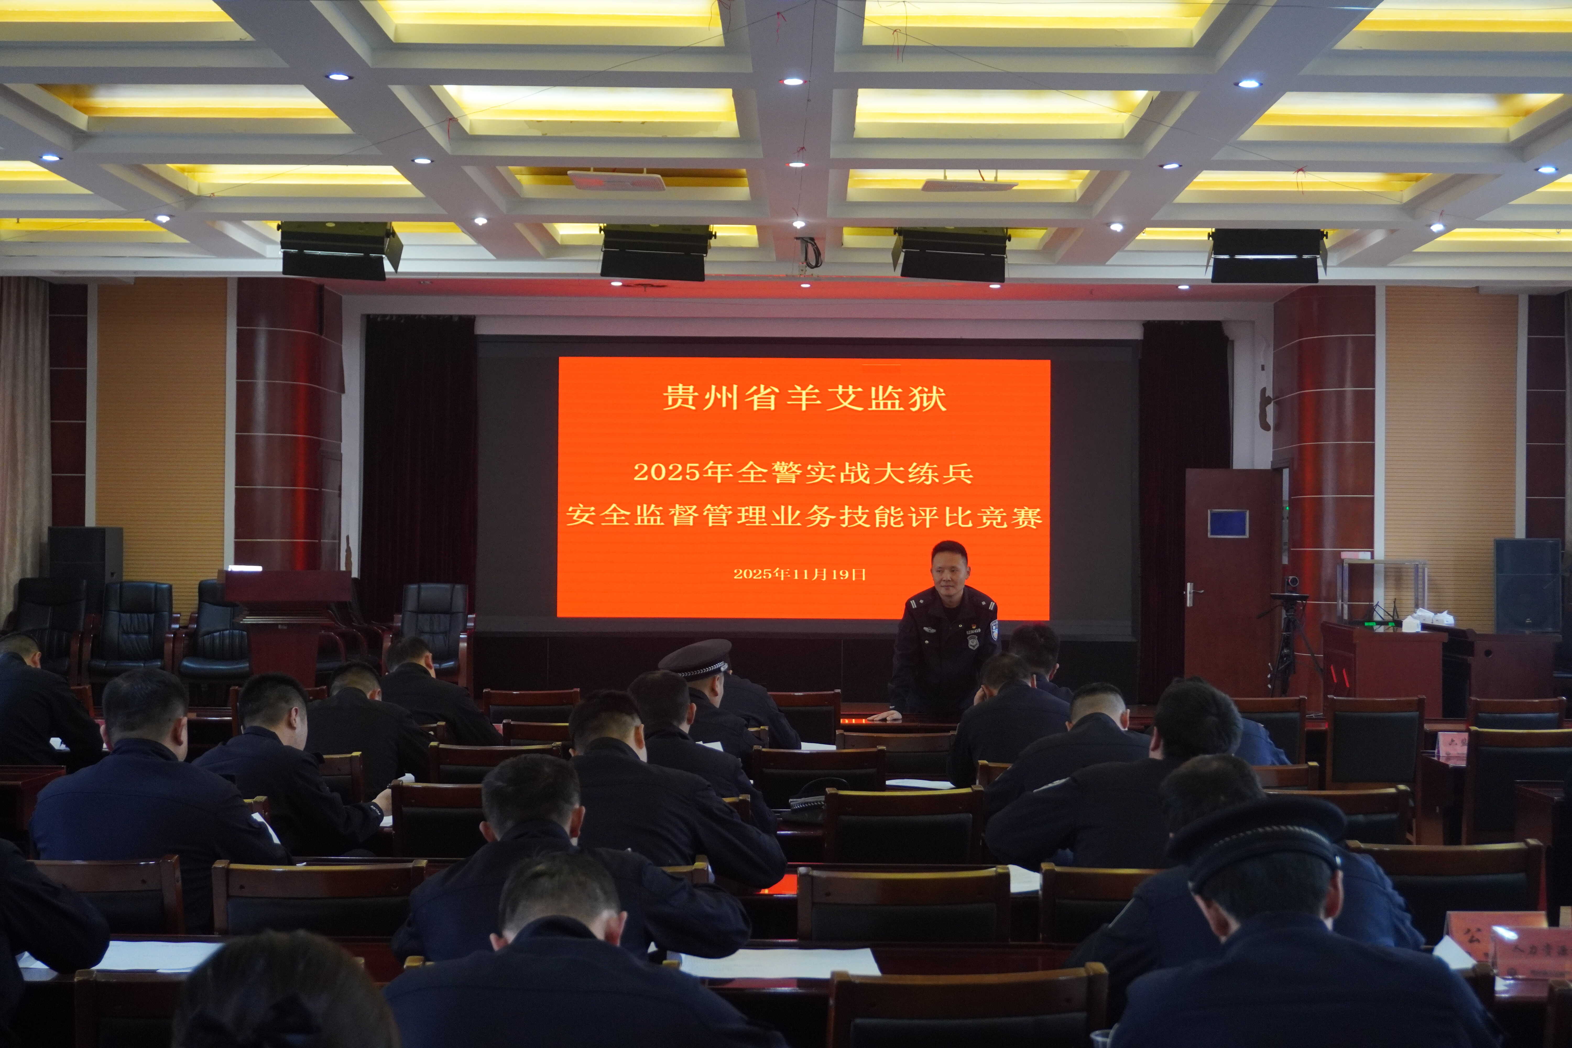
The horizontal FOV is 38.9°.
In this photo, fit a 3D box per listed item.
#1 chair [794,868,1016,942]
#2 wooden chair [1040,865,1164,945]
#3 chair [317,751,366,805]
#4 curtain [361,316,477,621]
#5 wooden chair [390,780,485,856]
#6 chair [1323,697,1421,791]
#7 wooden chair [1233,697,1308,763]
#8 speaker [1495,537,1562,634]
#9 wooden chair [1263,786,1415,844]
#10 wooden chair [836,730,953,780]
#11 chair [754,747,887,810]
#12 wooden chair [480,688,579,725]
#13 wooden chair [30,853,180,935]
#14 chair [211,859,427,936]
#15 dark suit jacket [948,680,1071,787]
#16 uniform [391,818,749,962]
[{"bbox_3d":[0.251,1.210,4.968,0.450,0.950,0.550,1,-1,1],"label":"chair"},{"bbox_3d":[0.730,1.161,4.828,0.450,0.920,0.530,0,-1,-1],"label":"wooden chair"},{"bbox_3d":[-1.625,1.223,7.610,0.450,0.950,0.550,1,-1,1],"label":"chair"},{"bbox_3d":[-2.836,-0.166,17.200,0.892,2.875,0.150,1,-1,1],"label":"curtain"},{"bbox_3d":[-0.903,1.218,6.634,0.450,0.950,0.550,1,-1,1],"label":"wooden chair"},{"bbox_3d":[2.629,1.242,10.140,0.450,0.915,0.520,1,-1,1],"label":"chair"},{"bbox_3d":[2.151,1.251,10.376,0.450,0.920,0.530,0,-1,1],"label":"wooden chair"},{"bbox_3d":[5.268,0.445,15.800,0.450,0.710,0.450,0,-1,19],"label":"speaker"},{"bbox_3d":[1.510,1.183,6.360,0.450,0.915,0.520,1,-1,1],"label":"wooden chair"},{"bbox_3d":[0.399,1.209,8.268,0.450,0.920,0.530,0,-1,1],"label":"wooden chair"},{"bbox_3d":[0.114,1.241,7.843,0.450,0.950,0.550,1,-1,1],"label":"chair"},{"bbox_3d":[-1.130,1.207,10.140,0.450,0.915,0.520,1,-1,1],"label":"wooden chair"},{"bbox_3d":[-1.532,1.194,5.031,0.450,0.950,0.550,1,-1,1],"label":"wooden chair"},{"bbox_3d":[-0.941,1.139,4.750,0.450,0.915,0.520,1,-1,1],"label":"chair"},{"bbox_3d":[0.867,0.882,8.496,0.510,0.620,0.480,0,-1,-4],"label":"dark suit jacket"},{"bbox_3d":[-0.370,0.816,3.840,0.600,0.610,0.520,1,-1,3],"label":"uniform"}]

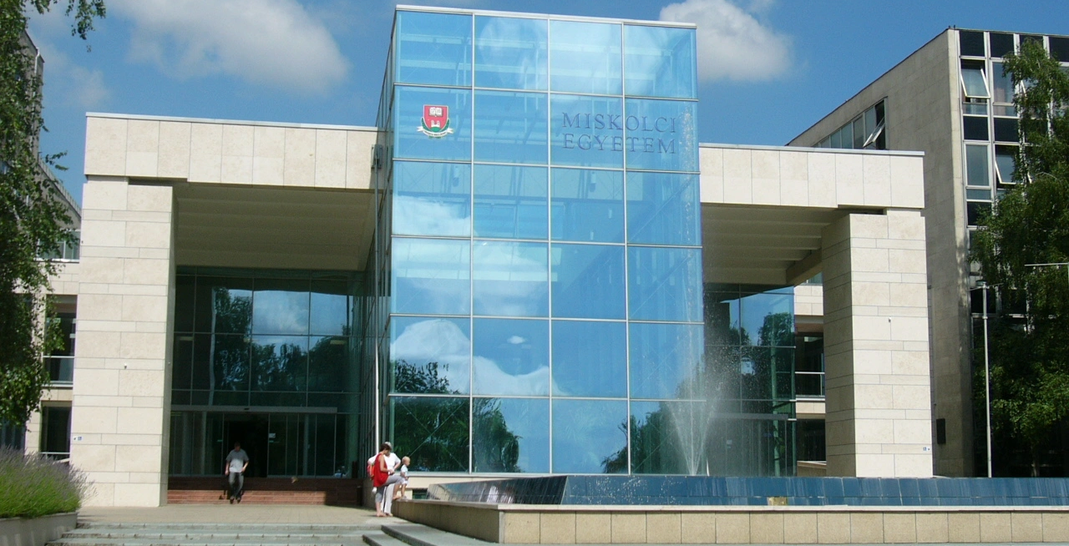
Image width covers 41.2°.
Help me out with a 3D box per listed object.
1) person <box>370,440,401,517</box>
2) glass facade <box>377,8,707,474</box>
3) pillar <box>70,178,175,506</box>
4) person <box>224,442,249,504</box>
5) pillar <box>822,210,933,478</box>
[{"bbox_3d":[-3.214,4.456,30.625,0.680,1.600,0.520,1,-9,-4],"label":"person"},{"bbox_3d":[0.004,-0.454,33.714,7.020,10.400,4.100,2,-9,-9],"label":"glass facade"},{"bbox_3d":[-9.928,1.728,34.615,2.050,7.820,2.050,2,-9,-9],"label":"pillar"},{"bbox_3d":[-8.736,5.869,41.682,0.620,1.780,0.450,2,-9,-12],"label":"person"},{"bbox_3d":[9.037,2.331,37.669,2.050,7.770,2.050,2,-9,-9],"label":"pillar"}]

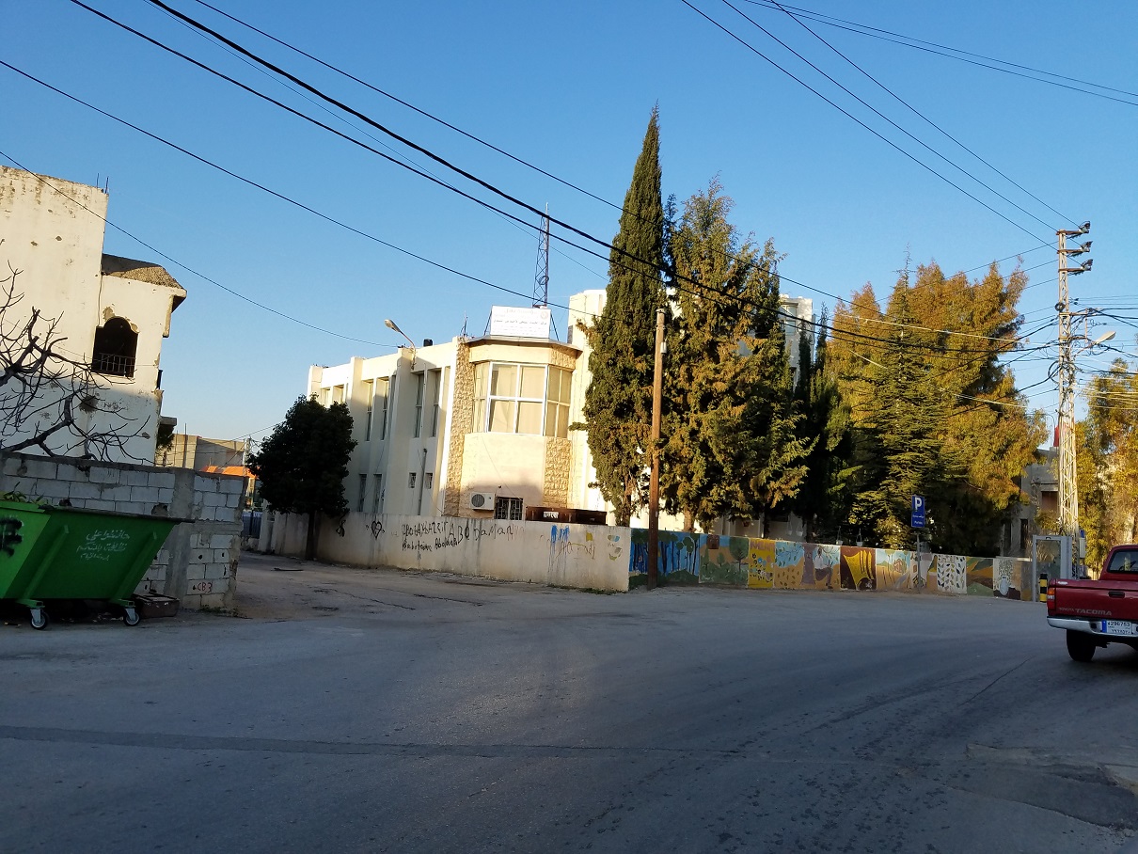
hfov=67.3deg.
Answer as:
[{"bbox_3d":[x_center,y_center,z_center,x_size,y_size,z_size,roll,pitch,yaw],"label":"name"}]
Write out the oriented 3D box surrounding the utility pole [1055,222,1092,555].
[{"bbox_3d":[18.295,-0.672,31.037,1.200,13.900,0.800,3,-7,0],"label":"utility pole"}]

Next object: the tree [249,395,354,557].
[{"bbox_3d":[-9.545,1.724,30.024,3.800,5.700,3.700,3,-7,0],"label":"tree"}]

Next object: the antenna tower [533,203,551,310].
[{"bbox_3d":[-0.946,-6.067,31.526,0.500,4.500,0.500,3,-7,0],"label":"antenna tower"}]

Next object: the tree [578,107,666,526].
[{"bbox_3d":[1.672,-2.666,25.747,2.400,14.600,2.400,3,-7,0],"label":"tree"}]

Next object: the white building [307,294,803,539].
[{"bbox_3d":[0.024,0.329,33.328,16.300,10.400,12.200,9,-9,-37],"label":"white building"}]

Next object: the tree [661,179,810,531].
[{"bbox_3d":[5.293,-1.511,27.212,4.400,13.100,4.200,3,-7,0],"label":"tree"}]

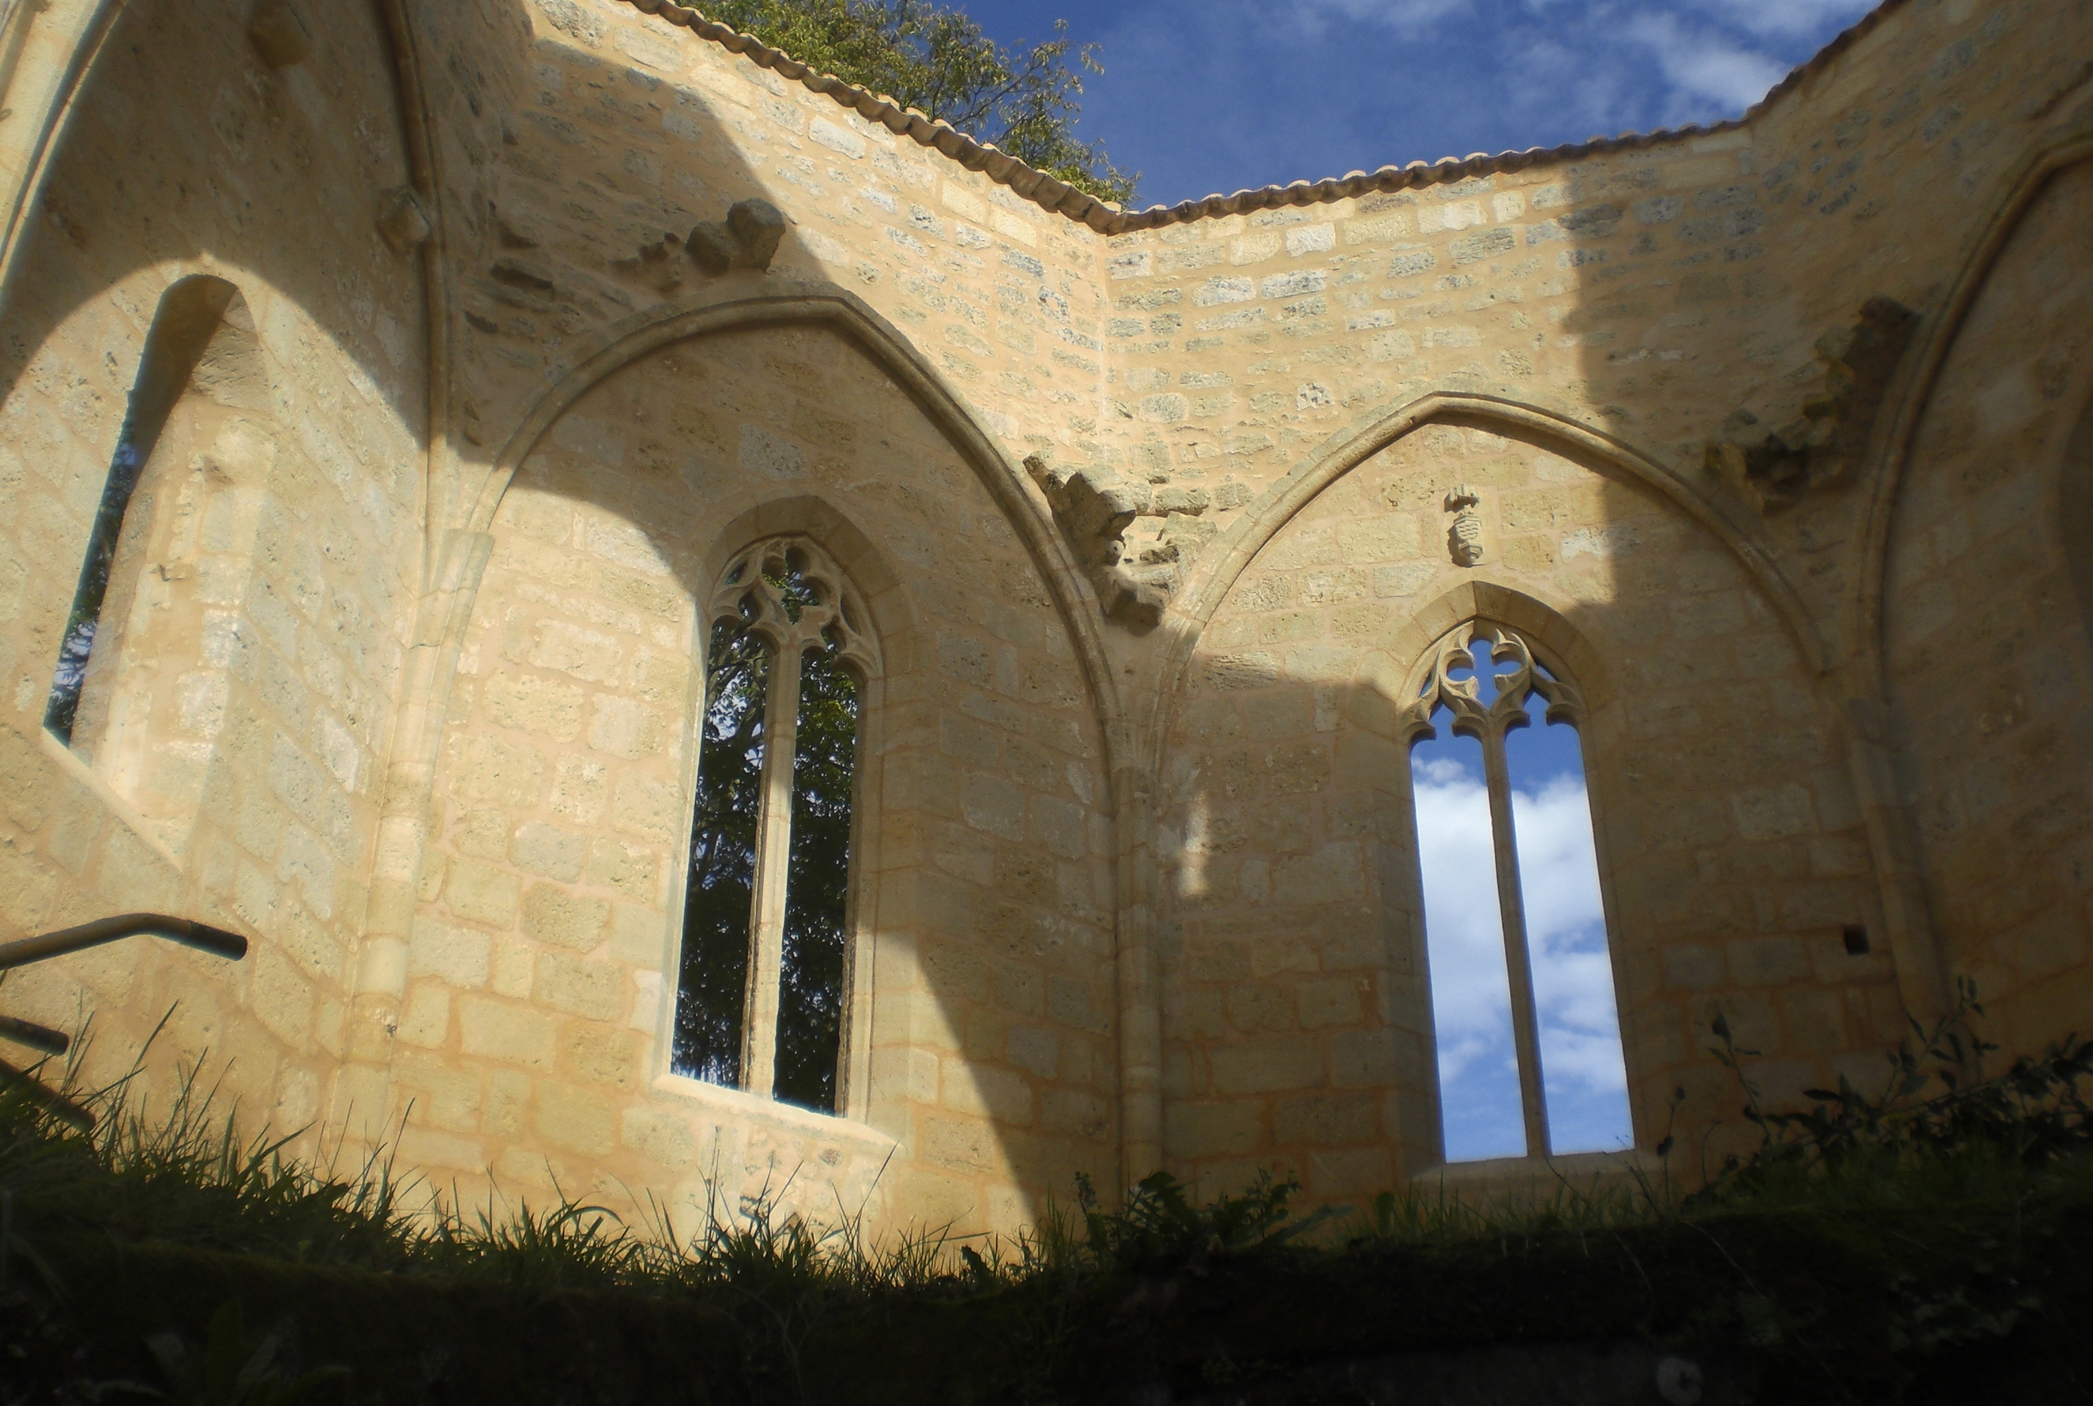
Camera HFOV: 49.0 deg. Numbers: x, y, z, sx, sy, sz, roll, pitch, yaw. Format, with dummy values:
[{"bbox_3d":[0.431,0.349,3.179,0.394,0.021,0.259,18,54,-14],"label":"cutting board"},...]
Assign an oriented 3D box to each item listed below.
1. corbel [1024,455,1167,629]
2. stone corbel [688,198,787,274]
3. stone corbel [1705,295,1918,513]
[{"bbox_3d":[0.292,-0.986,14.089,0.825,0.919,0.500,6,-31,-9],"label":"corbel"},{"bbox_3d":[-1.940,-2.886,14.173,0.550,0.380,0.380,19,-35,-29],"label":"stone corbel"},{"bbox_3d":[4.649,-1.722,13.763,1.058,0.984,0.590,-20,-34,32],"label":"stone corbel"}]

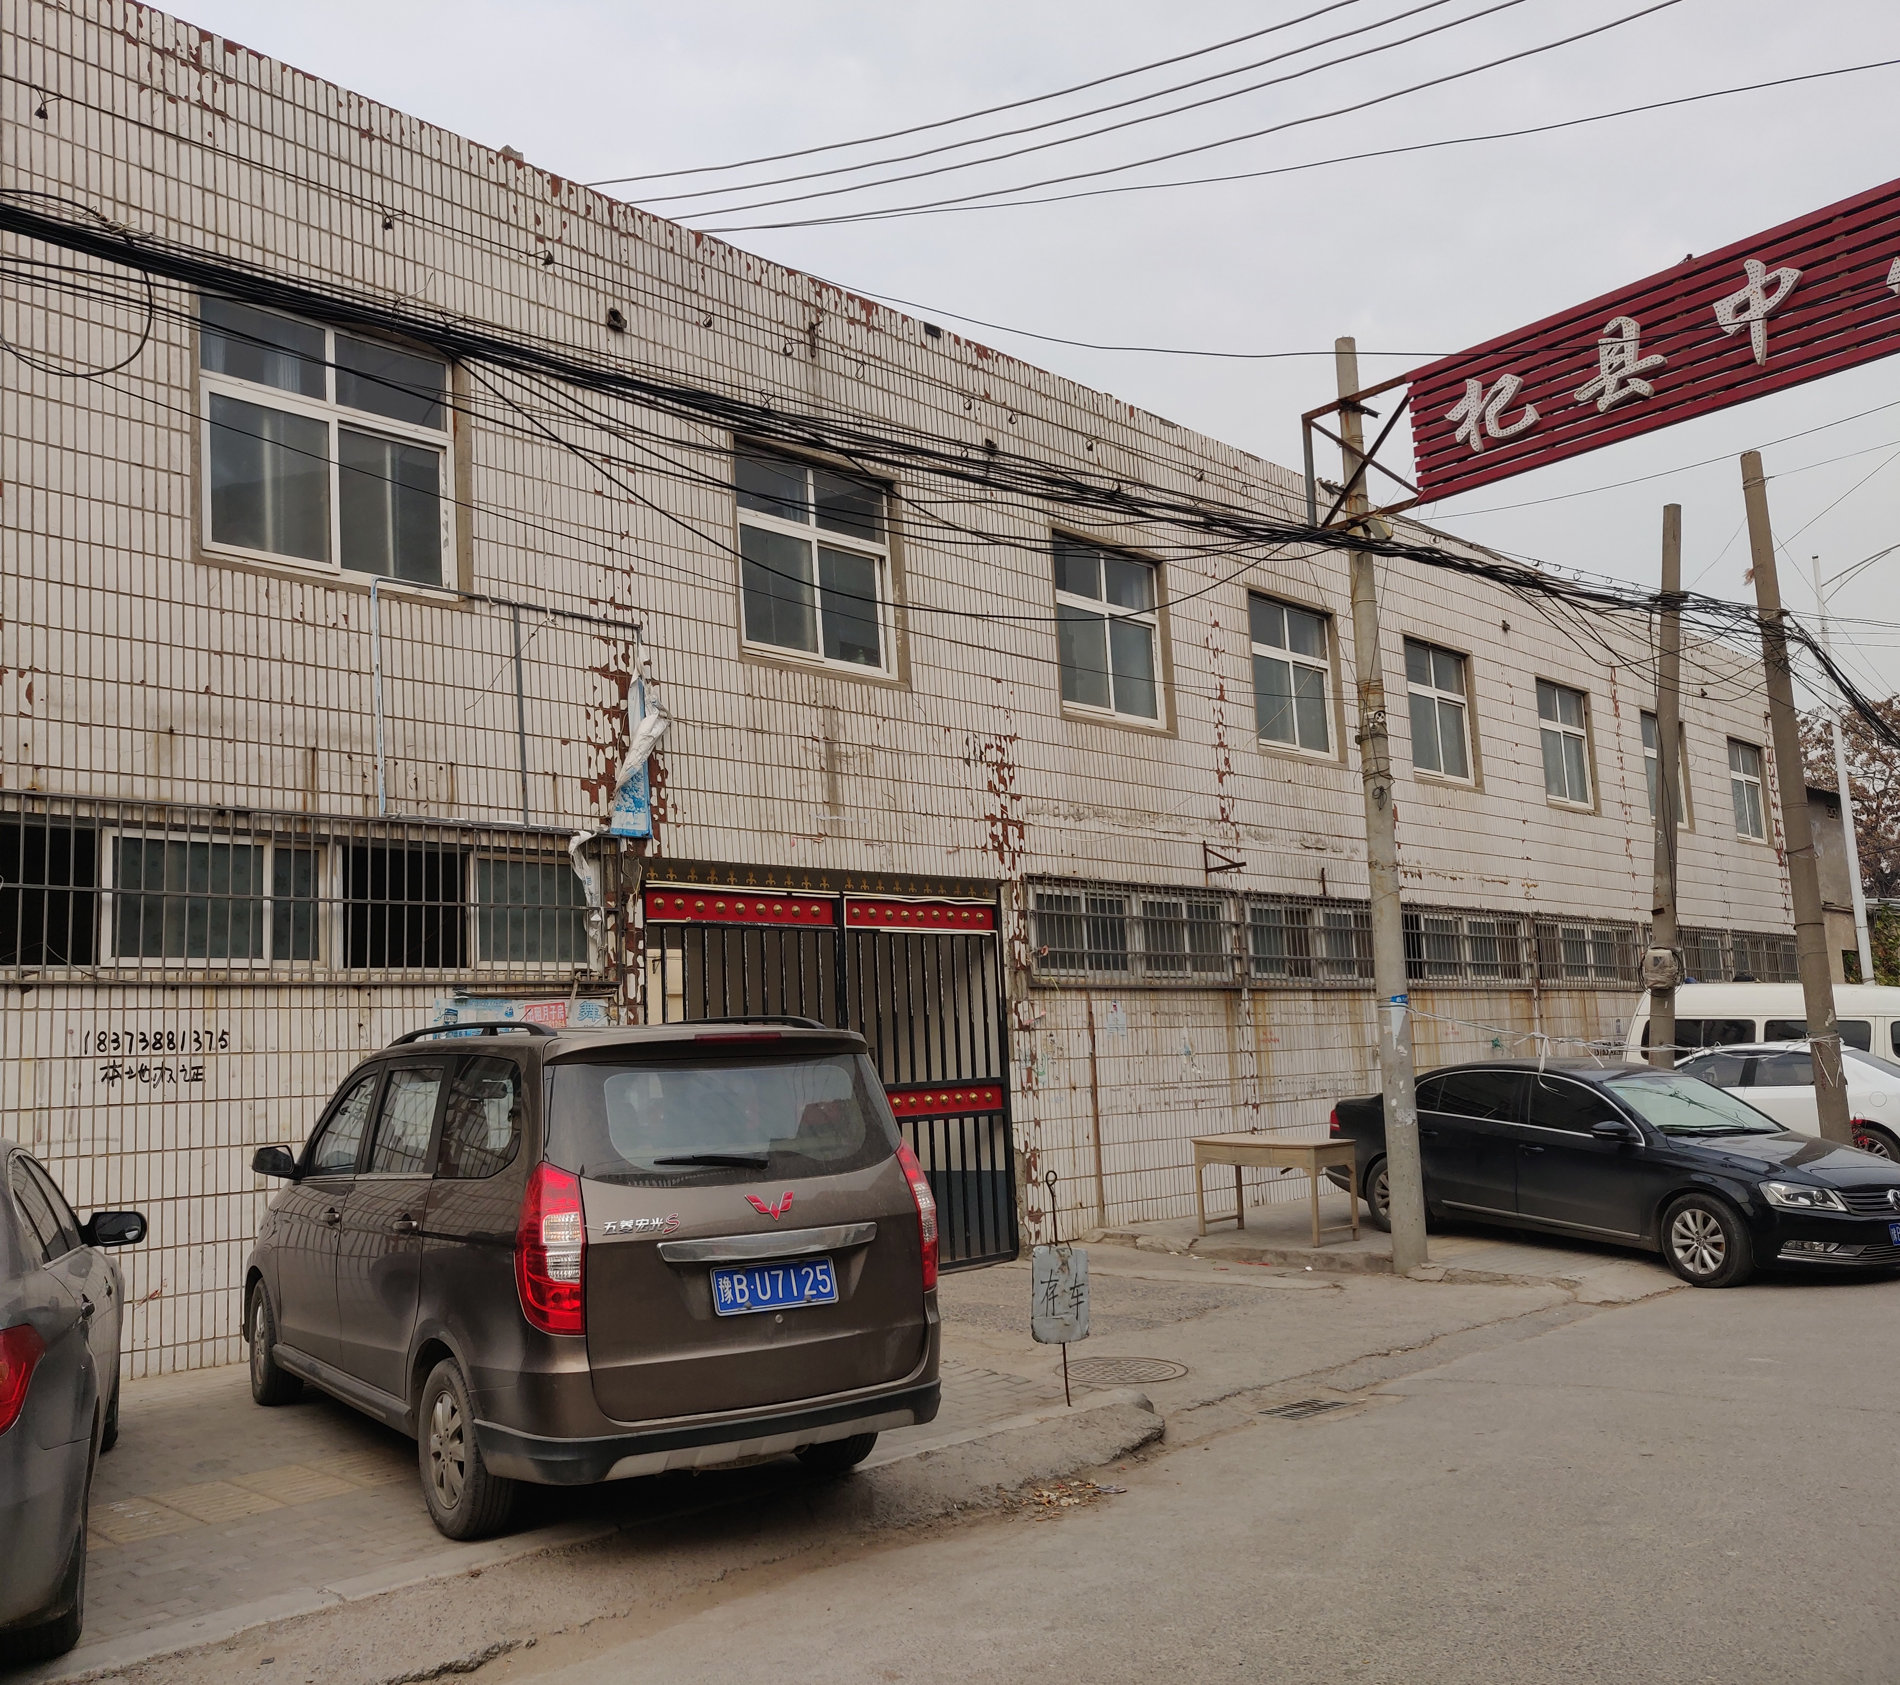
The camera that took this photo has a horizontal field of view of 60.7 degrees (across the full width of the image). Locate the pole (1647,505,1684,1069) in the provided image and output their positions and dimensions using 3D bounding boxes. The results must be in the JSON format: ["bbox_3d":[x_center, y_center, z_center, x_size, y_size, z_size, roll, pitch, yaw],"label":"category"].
[{"bbox_3d":[6.881,0.085,15.575,0.250,6.920,0.250,12,-11,-43],"label":"pole"}]

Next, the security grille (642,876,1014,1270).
[{"bbox_3d":[-0.799,1.781,12.062,3.620,2.980,0.090,5,-12,-45],"label":"security grille"}]

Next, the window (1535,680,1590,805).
[{"bbox_3d":[8.213,-1.248,21.762,1.620,1.700,0.150,5,-11,-44],"label":"window"}]

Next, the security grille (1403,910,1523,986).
[{"bbox_3d":[6.010,1.263,18.865,2.780,0.800,0.120,5,-12,-45],"label":"security grille"}]

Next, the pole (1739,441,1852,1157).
[{"bbox_3d":[7.503,-0.141,14.384,0.275,6.950,0.275,6,-11,-44],"label":"pole"}]

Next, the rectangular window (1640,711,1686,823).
[{"bbox_3d":[10.581,-1.024,24.093,1.580,1.690,0.150,5,-11,-44],"label":"rectangular window"}]

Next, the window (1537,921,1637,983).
[{"bbox_3d":[8.460,1.477,21.306,3.050,0.950,0.080,5,-11,-44],"label":"window"}]

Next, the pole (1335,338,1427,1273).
[{"bbox_3d":[3.179,-0.431,12.080,0.235,6.992,0.235,6,-11,-44],"label":"pole"}]

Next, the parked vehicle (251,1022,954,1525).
[{"bbox_3d":[-1.847,1.687,7.188,1.720,1.750,4.410,3,-8,-35],"label":"parked vehicle"}]

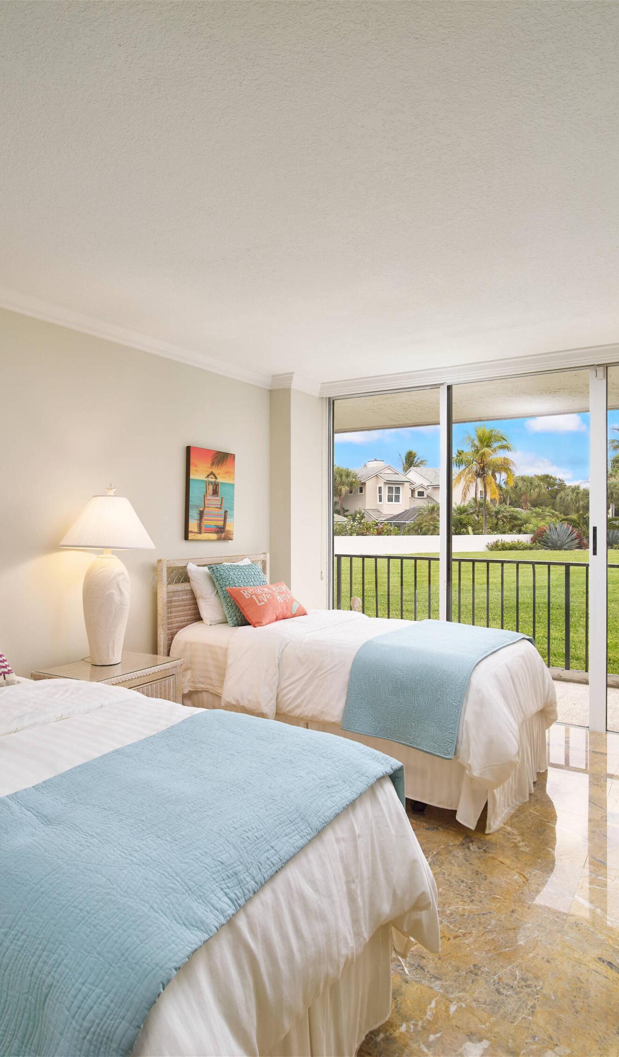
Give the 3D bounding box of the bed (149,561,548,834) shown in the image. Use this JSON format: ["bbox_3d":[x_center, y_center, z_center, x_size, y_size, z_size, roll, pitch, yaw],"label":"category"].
[{"bbox_3d":[0.250,0.742,3.305,2.020,1.115,1.060,0,0,31],"label":"bed"}]

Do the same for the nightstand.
[{"bbox_3d":[-1.000,0.995,2.865,0.430,0.610,0.540,0,0,33],"label":"nightstand"}]

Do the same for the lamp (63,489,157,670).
[{"bbox_3d":[-1.030,0.235,2.890,0.485,0.900,0.485,0,0,34],"label":"lamp"}]

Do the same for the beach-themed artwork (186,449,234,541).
[{"bbox_3d":[-0.643,-0.218,3.748,0.036,0.590,0.405,0,0,34],"label":"beach-themed artwork"}]

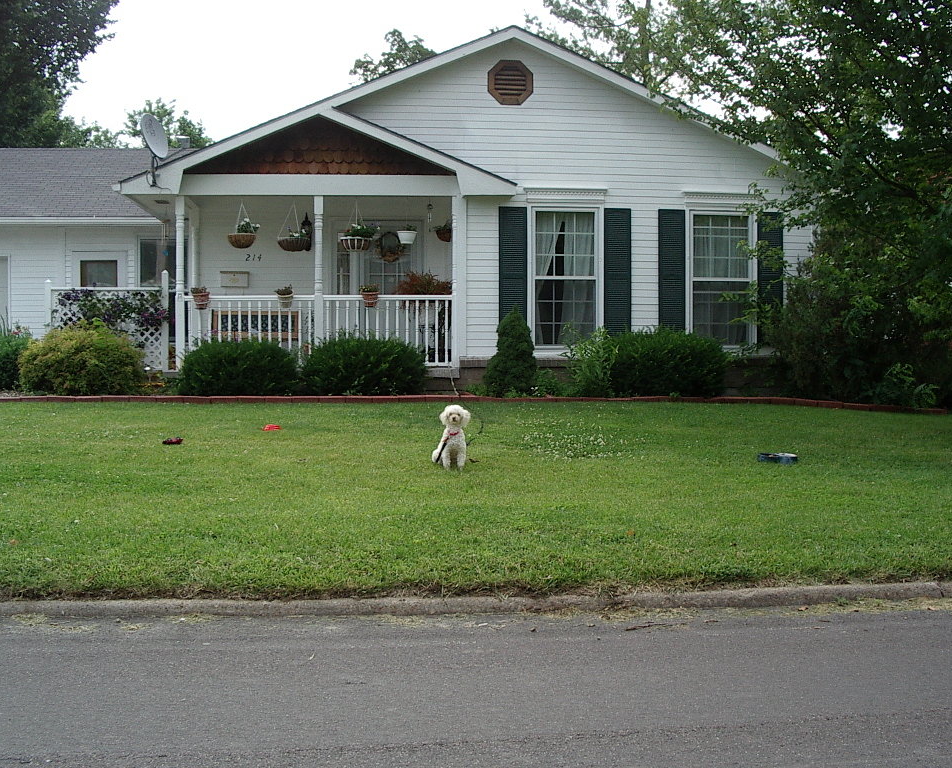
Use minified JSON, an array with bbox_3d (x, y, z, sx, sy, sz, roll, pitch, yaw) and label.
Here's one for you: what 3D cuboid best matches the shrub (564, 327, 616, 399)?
[{"bbox_3d":[1.424,-0.276,14.100,0.680,0.870,0.620,0,2,-6],"label":"shrub"}]

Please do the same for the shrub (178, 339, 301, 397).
[{"bbox_3d":[-2.970,-0.205,14.000,1.500,0.720,1.200,0,2,-6],"label":"shrub"}]

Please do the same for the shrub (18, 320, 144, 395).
[{"bbox_3d":[-4.843,-0.319,13.800,1.520,0.900,1.350,0,2,-6],"label":"shrub"}]

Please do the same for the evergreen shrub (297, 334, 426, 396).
[{"bbox_3d":[-1.414,-0.237,14.000,1.550,0.750,1.200,0,2,-6],"label":"evergreen shrub"}]

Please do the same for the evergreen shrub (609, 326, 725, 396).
[{"bbox_3d":[2.432,-0.278,14.200,1.500,0.880,1.250,0,2,-6],"label":"evergreen shrub"}]

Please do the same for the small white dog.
[{"bbox_3d":[-0.203,0.434,9.300,0.310,0.530,0.420,0,2,-13],"label":"small white dog"}]

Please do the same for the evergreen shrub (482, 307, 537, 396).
[{"bbox_3d":[0.417,-0.399,14.000,0.680,1.120,0.680,0,2,-6],"label":"evergreen shrub"}]

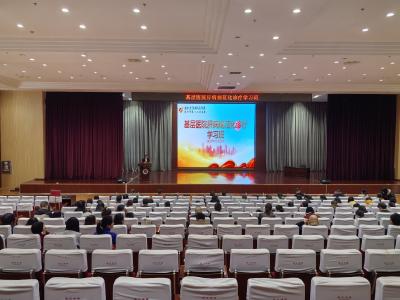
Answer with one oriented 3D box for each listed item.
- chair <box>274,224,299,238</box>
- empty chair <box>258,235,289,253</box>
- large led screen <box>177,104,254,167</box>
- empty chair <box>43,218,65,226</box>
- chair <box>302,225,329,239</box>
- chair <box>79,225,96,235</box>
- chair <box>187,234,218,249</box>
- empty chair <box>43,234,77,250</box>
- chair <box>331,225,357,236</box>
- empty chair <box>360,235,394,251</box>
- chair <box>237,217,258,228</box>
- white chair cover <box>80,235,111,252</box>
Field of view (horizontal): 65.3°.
[{"bbox_3d":[1.656,1.892,6.272,0.530,0.950,0.620,0,3,-1],"label":"chair"},{"bbox_3d":[1.113,1.793,5.088,0.490,0.950,0.600,0,1,-1],"label":"empty chair"},{"bbox_3d":[1.402,-1.165,25.970,6.500,5.270,0.150,0,3,-1],"label":"large led screen"},{"bbox_3d":[-3.215,1.975,7.147,0.490,0.950,0.600,0,1,-1],"label":"empty chair"},{"bbox_3d":[2.154,1.876,6.124,0.540,0.970,0.630,0,3,-1],"label":"chair"},{"bbox_3d":[-2.126,1.879,6.089,0.490,0.950,0.600,0,1,-1],"label":"chair"},{"bbox_3d":[0.043,1.754,4.995,0.540,0.970,0.630,0,3,-1],"label":"chair"},{"bbox_3d":[-2.174,1.786,5.170,0.530,0.950,0.620,0,3,-1],"label":"empty chair"},{"bbox_3d":[2.749,1.892,6.272,0.530,0.950,0.620,0,3,-1],"label":"chair"},{"bbox_3d":[2.776,1.805,5.131,0.490,0.950,0.600,0,1,-1],"label":"empty chair"},{"bbox_3d":[1.088,1.991,7.368,0.530,0.950,0.620,0,3,-1],"label":"chair"},{"bbox_3d":[-1.563,1.754,4.995,0.540,0.970,0.630,0,3,-1],"label":"white chair cover"}]

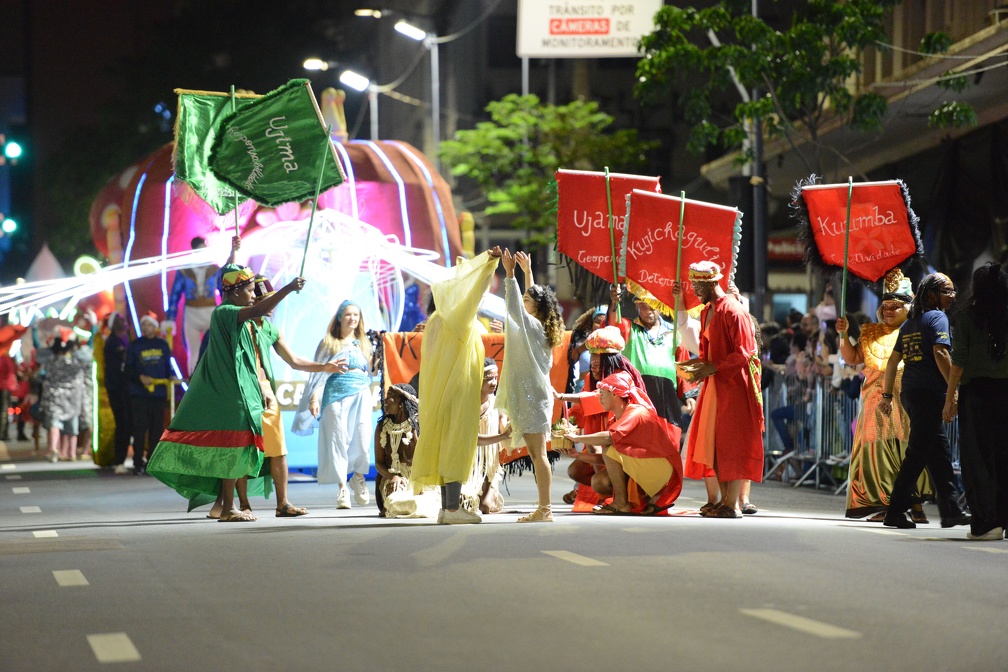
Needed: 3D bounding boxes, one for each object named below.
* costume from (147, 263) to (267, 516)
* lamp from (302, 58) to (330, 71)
[{"bbox_3d":[-2.076,0.375,39.200,0.820,1.690,0.620,0,-1,10],"label":"costume"},{"bbox_3d":[-4.688,-6.788,140.000,0.680,0.200,0.280,0,0,-6],"label":"lamp"}]

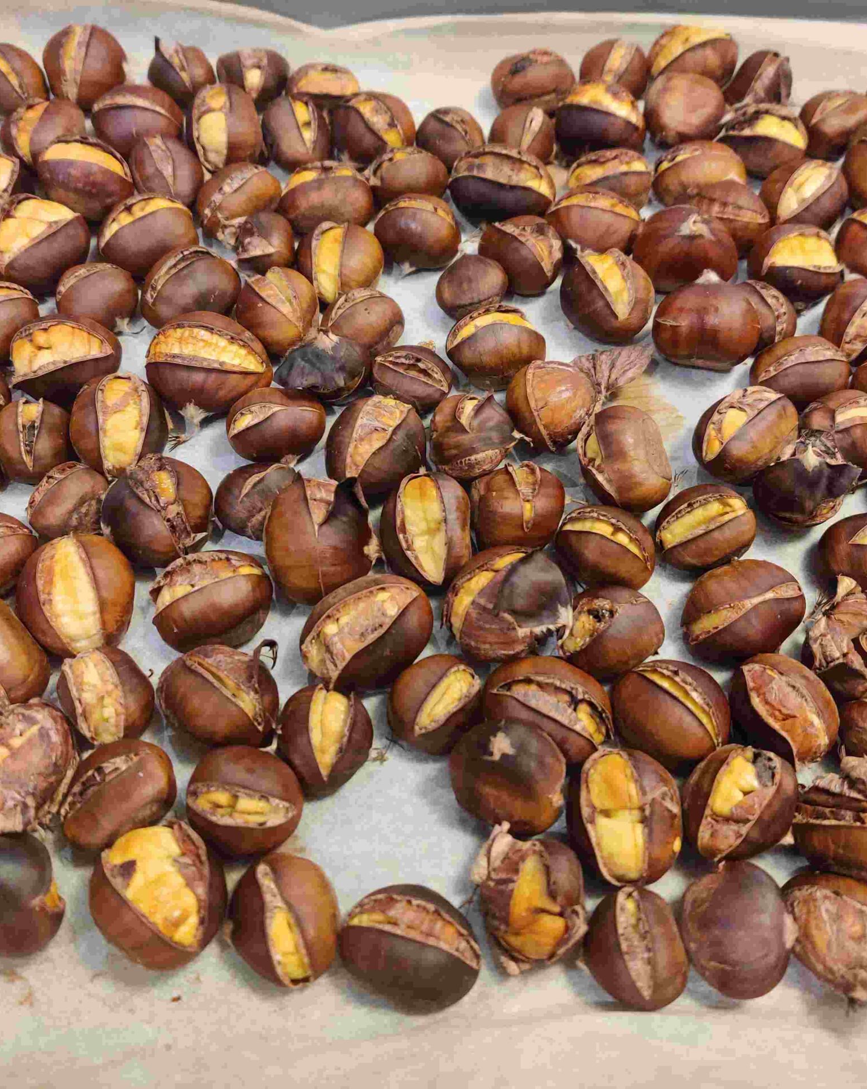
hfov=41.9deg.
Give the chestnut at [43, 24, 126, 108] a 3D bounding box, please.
[{"bbox_3d":[-0.123,-0.169,0.401,0.028,0.025,0.032,-4,58,-2],"label":"chestnut"}]

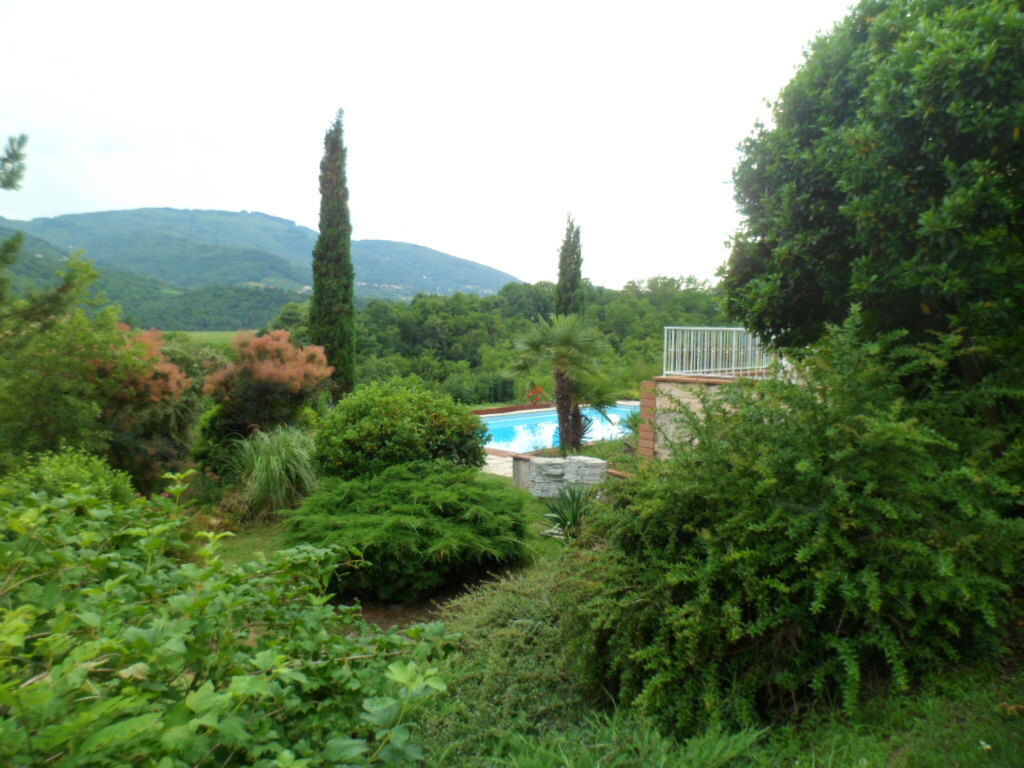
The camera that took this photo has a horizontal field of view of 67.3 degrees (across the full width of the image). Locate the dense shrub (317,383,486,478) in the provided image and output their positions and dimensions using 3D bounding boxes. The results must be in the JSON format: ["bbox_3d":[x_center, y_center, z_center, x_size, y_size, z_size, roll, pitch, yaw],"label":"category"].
[{"bbox_3d":[-1.695,0.813,11.800,2.670,1.700,2.500,1,3,-8],"label":"dense shrub"}]

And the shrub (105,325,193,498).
[{"bbox_3d":[-6.053,0.459,12.600,1.700,2.800,1.900,0,3,-26],"label":"shrub"}]

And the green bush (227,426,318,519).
[{"bbox_3d":[-3.239,1.163,10.400,1.240,1.150,1.200,1,3,-17],"label":"green bush"}]

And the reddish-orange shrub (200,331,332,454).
[{"bbox_3d":[-4.245,0.372,13.300,2.280,2.590,2.200,1,3,-18],"label":"reddish-orange shrub"}]

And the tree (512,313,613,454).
[{"bbox_3d":[0.932,-0.009,14.200,1.850,2.620,1.900,2,3,4],"label":"tree"}]

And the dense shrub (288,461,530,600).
[{"bbox_3d":[-1.066,1.461,8.000,2.520,1.210,2.400,1,3,-7],"label":"dense shrub"}]

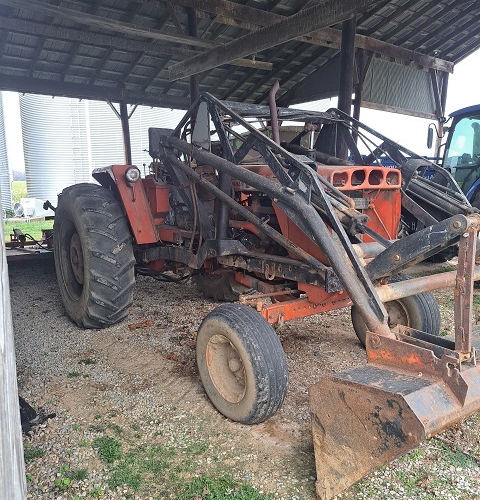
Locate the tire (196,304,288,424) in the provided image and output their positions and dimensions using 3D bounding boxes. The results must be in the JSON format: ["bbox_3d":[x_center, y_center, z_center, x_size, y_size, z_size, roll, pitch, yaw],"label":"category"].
[{"bbox_3d":[-0.007,0.790,3.070,0.271,0.790,0.794,-7,12,-36],"label":"tire"}]

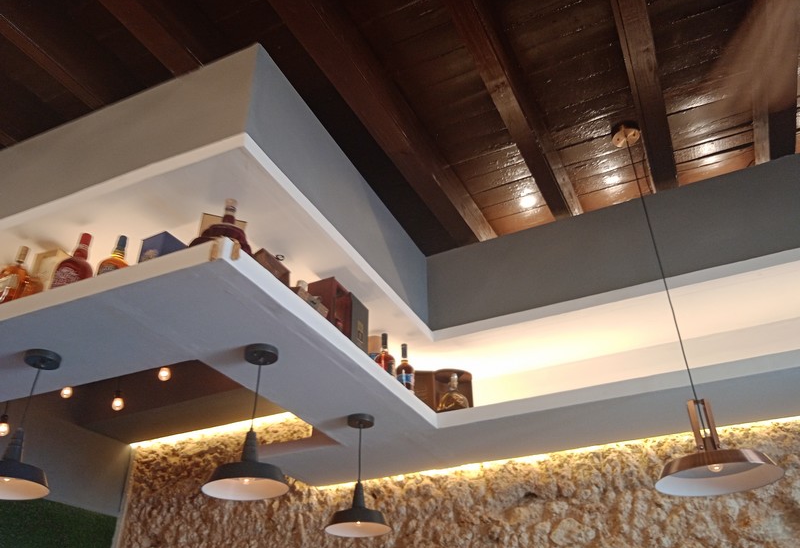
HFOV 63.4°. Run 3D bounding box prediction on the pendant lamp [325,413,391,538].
[{"bbox_3d":[-0.159,0.783,2.567,0.256,0.444,0.256,-1,-33,-1],"label":"pendant lamp"}]

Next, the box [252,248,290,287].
[{"bbox_3d":[-0.429,0.021,2.023,0.097,0.120,0.153,-14,-35,20],"label":"box"}]

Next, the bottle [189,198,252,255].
[{"bbox_3d":[-0.511,-0.123,1.907,0.175,0.243,0.110,11,-35,-18],"label":"bottle"}]

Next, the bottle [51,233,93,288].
[{"bbox_3d":[-1.037,-0.019,2.075,0.122,0.266,0.100,-2,-33,1],"label":"bottle"}]

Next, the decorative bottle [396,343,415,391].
[{"bbox_3d":[0.023,0.439,2.844,0.079,0.286,0.079,-1,-33,-1],"label":"decorative bottle"}]

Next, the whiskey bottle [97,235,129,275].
[{"bbox_3d":[-0.892,-0.026,2.028,0.102,0.222,0.085,-2,-33,1],"label":"whiskey bottle"}]

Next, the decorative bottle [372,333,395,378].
[{"bbox_3d":[-0.062,0.368,2.708,0.083,0.262,0.083,-14,-35,20],"label":"decorative bottle"}]

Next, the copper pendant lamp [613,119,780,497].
[{"bbox_3d":[0.995,0.005,2.426,0.405,1.509,0.405,11,-35,-18],"label":"copper pendant lamp"}]

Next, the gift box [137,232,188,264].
[{"bbox_3d":[-0.735,-0.023,1.989,0.090,0.170,0.102,-14,-35,20],"label":"gift box"}]

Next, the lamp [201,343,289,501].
[{"bbox_3d":[-0.457,0.445,2.027,0.256,0.447,0.256,11,-35,-18],"label":"lamp"}]

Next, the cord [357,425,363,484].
[{"bbox_3d":[-0.161,0.726,2.604,0.008,0.223,0.008,11,-35,-18],"label":"cord"}]

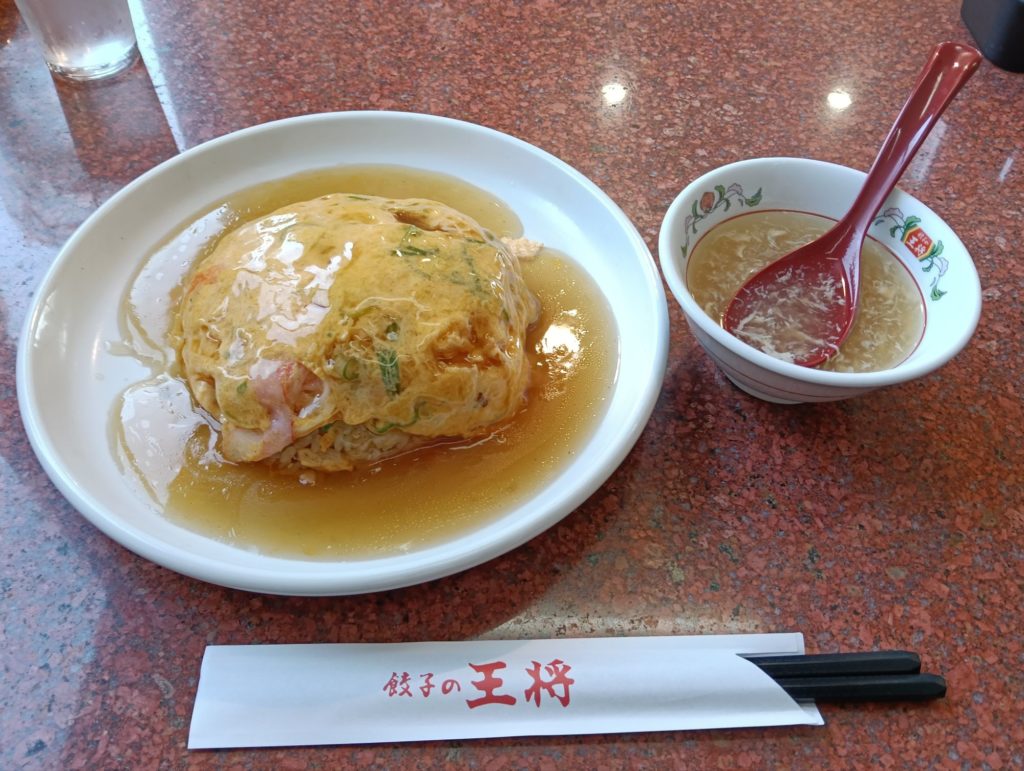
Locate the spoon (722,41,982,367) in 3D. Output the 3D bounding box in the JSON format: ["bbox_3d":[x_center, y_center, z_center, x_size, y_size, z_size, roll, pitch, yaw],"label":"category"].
[{"bbox_3d":[0.138,-0.067,0.318,0.044,0.032,0.159,30,78,18],"label":"spoon"}]

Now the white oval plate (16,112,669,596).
[{"bbox_3d":[-0.060,-0.025,0.318,0.239,0.033,0.239,1,53,-2],"label":"white oval plate"}]

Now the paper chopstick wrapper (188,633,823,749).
[{"bbox_3d":[0.001,0.092,0.247,0.192,0.009,0.030,0,53,-3],"label":"paper chopstick wrapper"}]

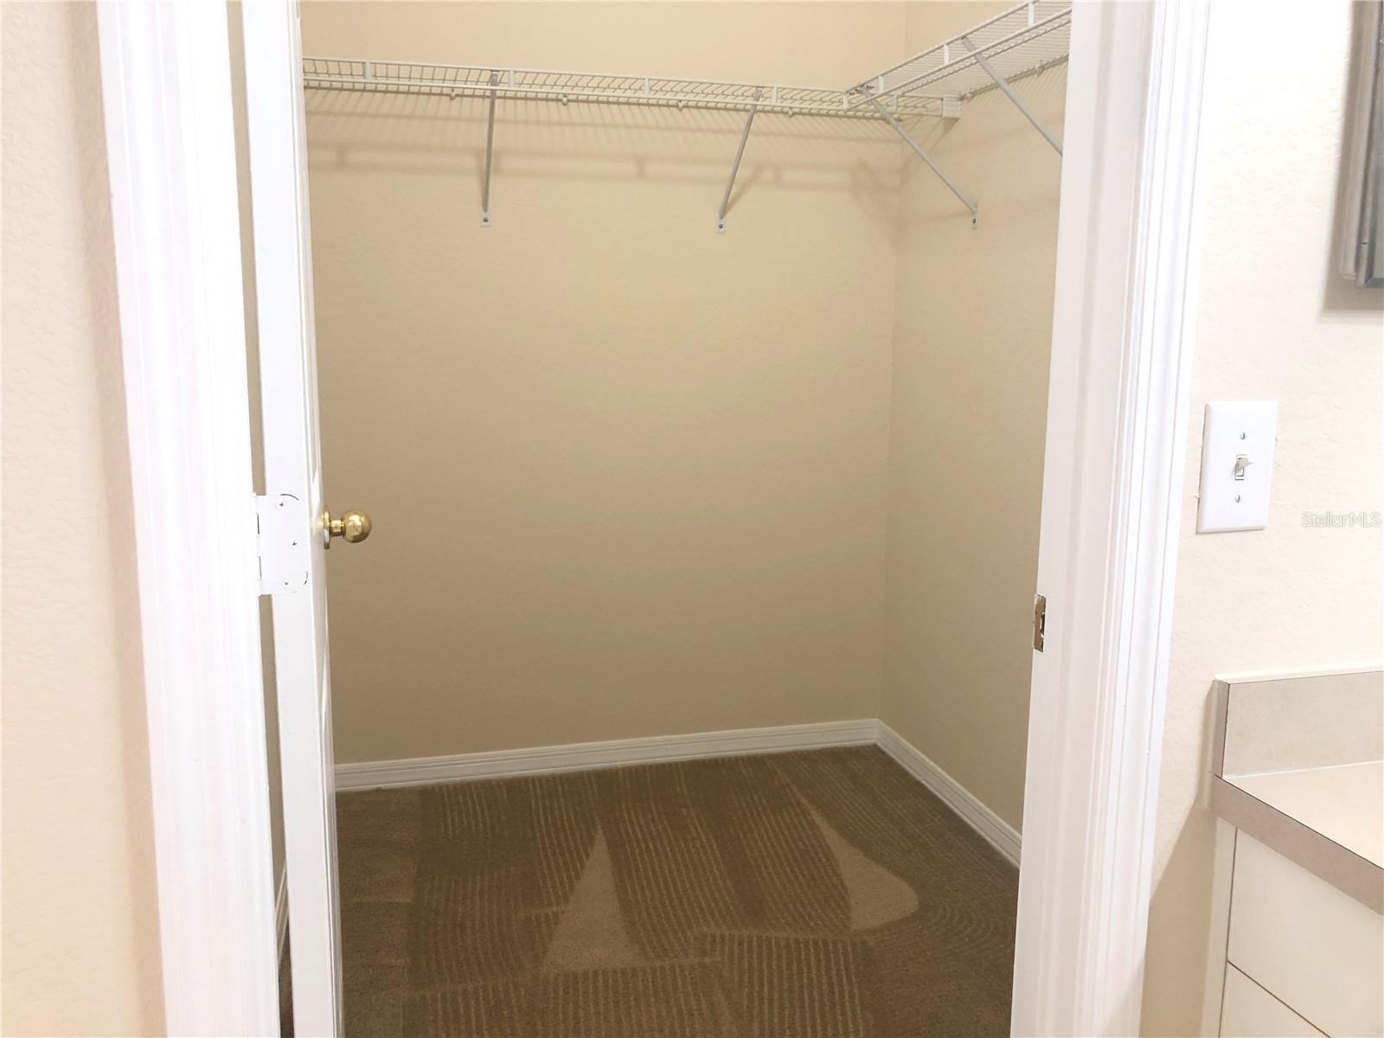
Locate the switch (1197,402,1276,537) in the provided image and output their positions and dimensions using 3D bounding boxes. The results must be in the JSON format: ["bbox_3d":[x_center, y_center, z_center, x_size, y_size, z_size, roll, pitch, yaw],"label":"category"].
[{"bbox_3d":[0.521,-0.048,1.059,0.079,0.124,0.016,-2,10,-14],"label":"switch"}]

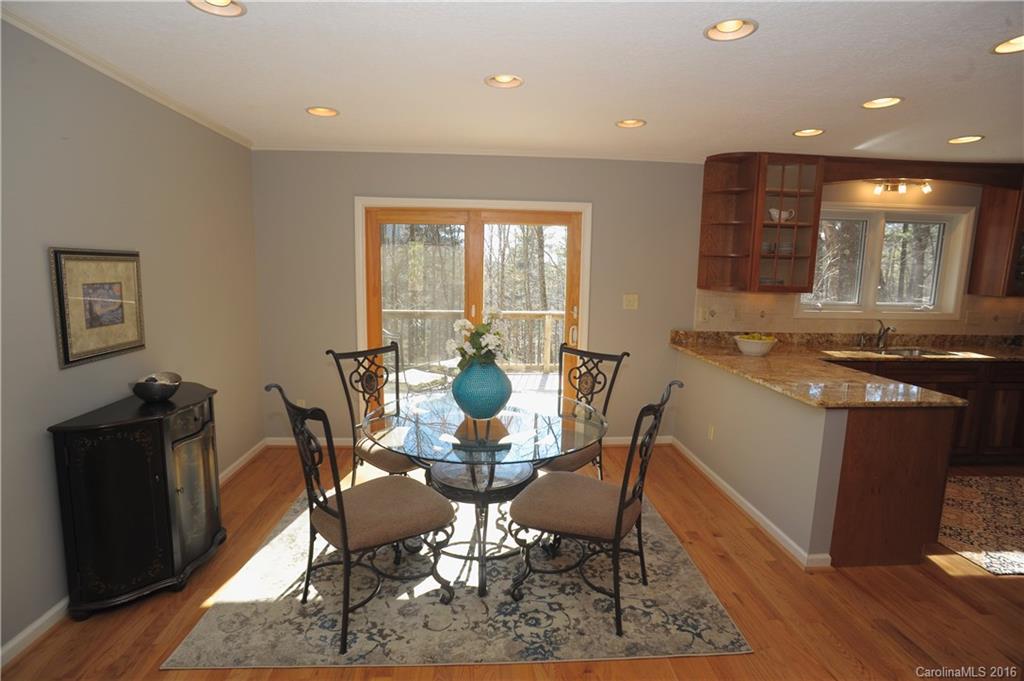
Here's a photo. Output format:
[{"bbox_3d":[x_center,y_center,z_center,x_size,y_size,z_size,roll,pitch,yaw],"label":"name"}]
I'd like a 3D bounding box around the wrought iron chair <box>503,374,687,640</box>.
[{"bbox_3d":[0.367,0.700,2.376,0.650,1.030,0.500,5,9,26],"label":"wrought iron chair"}]

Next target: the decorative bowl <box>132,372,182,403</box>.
[{"bbox_3d":[-1.791,0.255,2.582,0.220,0.105,0.220,1,8,-3],"label":"decorative bowl"}]

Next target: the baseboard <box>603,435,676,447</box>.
[{"bbox_3d":[1.061,0.884,4.495,0.740,0.090,0.018,1,8,-3],"label":"baseboard"}]

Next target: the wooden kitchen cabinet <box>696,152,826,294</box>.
[{"bbox_3d":[1.987,-0.938,4.131,0.790,1.065,0.340,1,8,-3],"label":"wooden kitchen cabinet"}]

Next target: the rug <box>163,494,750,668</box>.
[{"bbox_3d":[-0.218,1.156,2.791,2.320,0.012,1.600,1,8,-4],"label":"rug"}]

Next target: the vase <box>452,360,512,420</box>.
[{"bbox_3d":[-0.156,0.254,2.644,0.310,0.300,0.310,1,8,-3],"label":"vase"}]

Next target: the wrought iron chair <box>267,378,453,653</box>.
[{"bbox_3d":[-0.636,0.696,2.268,0.650,1.030,0.500,-6,10,-41],"label":"wrought iron chair"}]

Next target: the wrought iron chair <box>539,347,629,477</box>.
[{"bbox_3d":[0.317,0.581,3.206,0.510,1.016,0.620,8,10,42],"label":"wrought iron chair"}]

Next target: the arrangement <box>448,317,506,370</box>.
[{"bbox_3d":[-0.160,0.007,2.605,0.315,0.300,0.305,1,8,-3],"label":"arrangement"}]

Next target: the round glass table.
[{"bbox_3d":[-0.136,0.779,2.676,1.220,0.752,1.220,1,8,0],"label":"round glass table"}]

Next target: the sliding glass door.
[{"bbox_3d":[-0.313,-0.076,4.370,1.780,2.000,0.100,1,8,-4],"label":"sliding glass door"}]

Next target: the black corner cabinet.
[{"bbox_3d":[-1.764,0.721,2.621,0.415,0.830,0.870,1,8,-3],"label":"black corner cabinet"}]

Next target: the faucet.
[{"bbox_3d":[3.204,-0.034,4.366,0.065,0.240,0.190,1,8,-4],"label":"faucet"}]

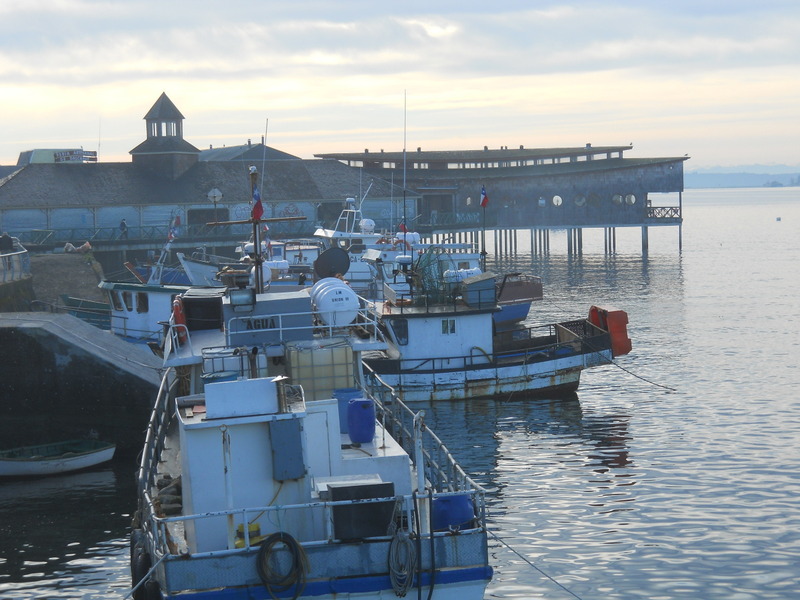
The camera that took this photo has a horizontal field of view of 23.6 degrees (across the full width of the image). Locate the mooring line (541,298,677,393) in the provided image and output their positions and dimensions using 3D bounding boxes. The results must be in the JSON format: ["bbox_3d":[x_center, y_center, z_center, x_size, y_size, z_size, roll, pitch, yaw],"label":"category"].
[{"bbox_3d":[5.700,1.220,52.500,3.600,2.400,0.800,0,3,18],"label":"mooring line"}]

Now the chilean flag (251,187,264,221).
[{"bbox_3d":[-2.702,-1.836,36.500,0.250,0.640,0.130,-1,3,-6],"label":"chilean flag"}]

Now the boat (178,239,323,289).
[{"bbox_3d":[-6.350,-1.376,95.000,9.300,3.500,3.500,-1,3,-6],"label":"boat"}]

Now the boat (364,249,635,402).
[{"bbox_3d":[1.250,0.566,52.400,10.000,4.100,4.100,-1,3,-9],"label":"boat"}]

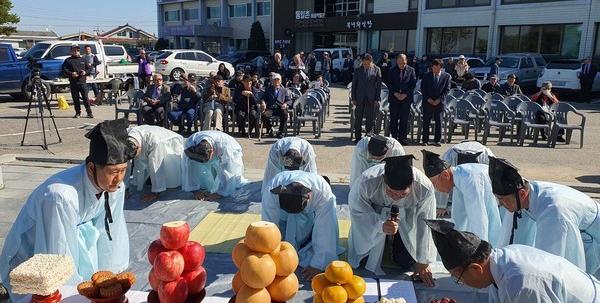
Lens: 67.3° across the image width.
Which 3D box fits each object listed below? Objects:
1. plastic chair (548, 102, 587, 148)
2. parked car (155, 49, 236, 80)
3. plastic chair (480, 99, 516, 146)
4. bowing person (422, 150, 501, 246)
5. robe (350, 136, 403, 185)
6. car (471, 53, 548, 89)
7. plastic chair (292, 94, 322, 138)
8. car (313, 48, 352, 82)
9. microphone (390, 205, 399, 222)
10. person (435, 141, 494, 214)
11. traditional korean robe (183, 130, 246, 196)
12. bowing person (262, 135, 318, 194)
[{"bbox_3d":[4.921,-0.502,8.456,0.560,0.790,0.560,2,12,7],"label":"plastic chair"},{"bbox_3d":[-6.261,-5.008,26.461,4.500,1.700,1.850,-9,16,-39],"label":"parked car"},{"bbox_3d":[3.774,-0.557,8.613,0.560,0.790,0.560,3,12,8],"label":"plastic chair"},{"bbox_3d":[1.553,0.404,4.017,0.880,0.750,0.580,-8,15,-37],"label":"bowing person"},{"bbox_3d":[0.847,0.142,5.191,0.620,0.650,0.850,2,12,3],"label":"robe"},{"bbox_3d":[9.972,-3.491,20.745,5.300,1.760,1.840,-10,17,-43],"label":"car"},{"bbox_3d":[0.171,-0.715,9.070,0.570,0.800,0.550,3,12,6],"label":"plastic chair"},{"bbox_3d":[2.747,-5.358,28.192,1.750,1.980,4.800,12,16,42],"label":"car"},{"bbox_3d":[0.635,0.481,2.995,0.052,0.230,0.052,5,6,-1],"label":"microphone"},{"bbox_3d":[1.796,0.249,4.954,0.640,0.670,0.930,4,12,14],"label":"person"},{"bbox_3d":[-0.972,0.104,5.191,0.580,0.640,0.820,5,13,17],"label":"traditional korean robe"},{"bbox_3d":[-0.122,0.112,5.240,0.600,0.640,1.000,1,12,0],"label":"bowing person"}]

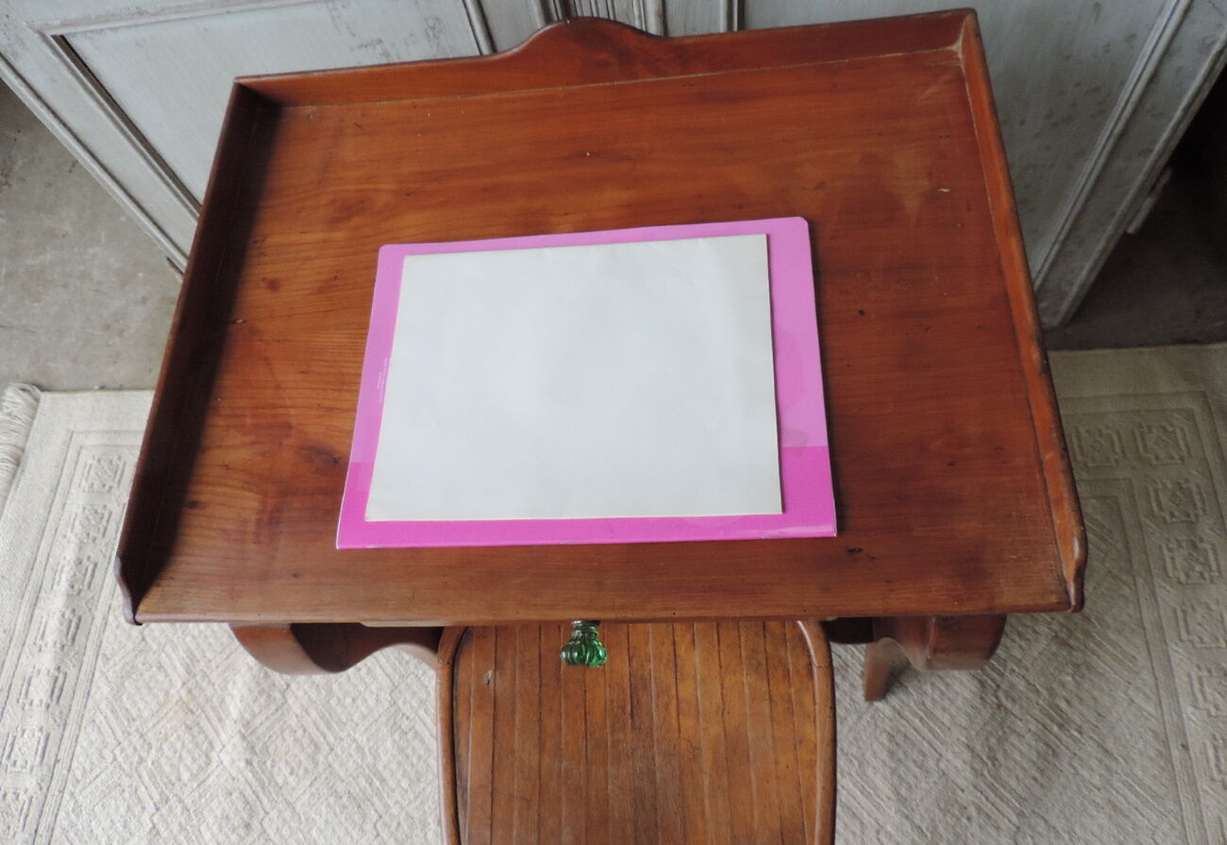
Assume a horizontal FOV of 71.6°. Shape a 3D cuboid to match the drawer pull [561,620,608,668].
[{"bbox_3d":[-0.019,0.148,0.583,0.033,0.033,0.037,-2,66,8],"label":"drawer pull"}]

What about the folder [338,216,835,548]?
[{"bbox_3d":[-0.022,-0.033,0.606,0.331,0.006,0.248,-2,66,8],"label":"folder"}]

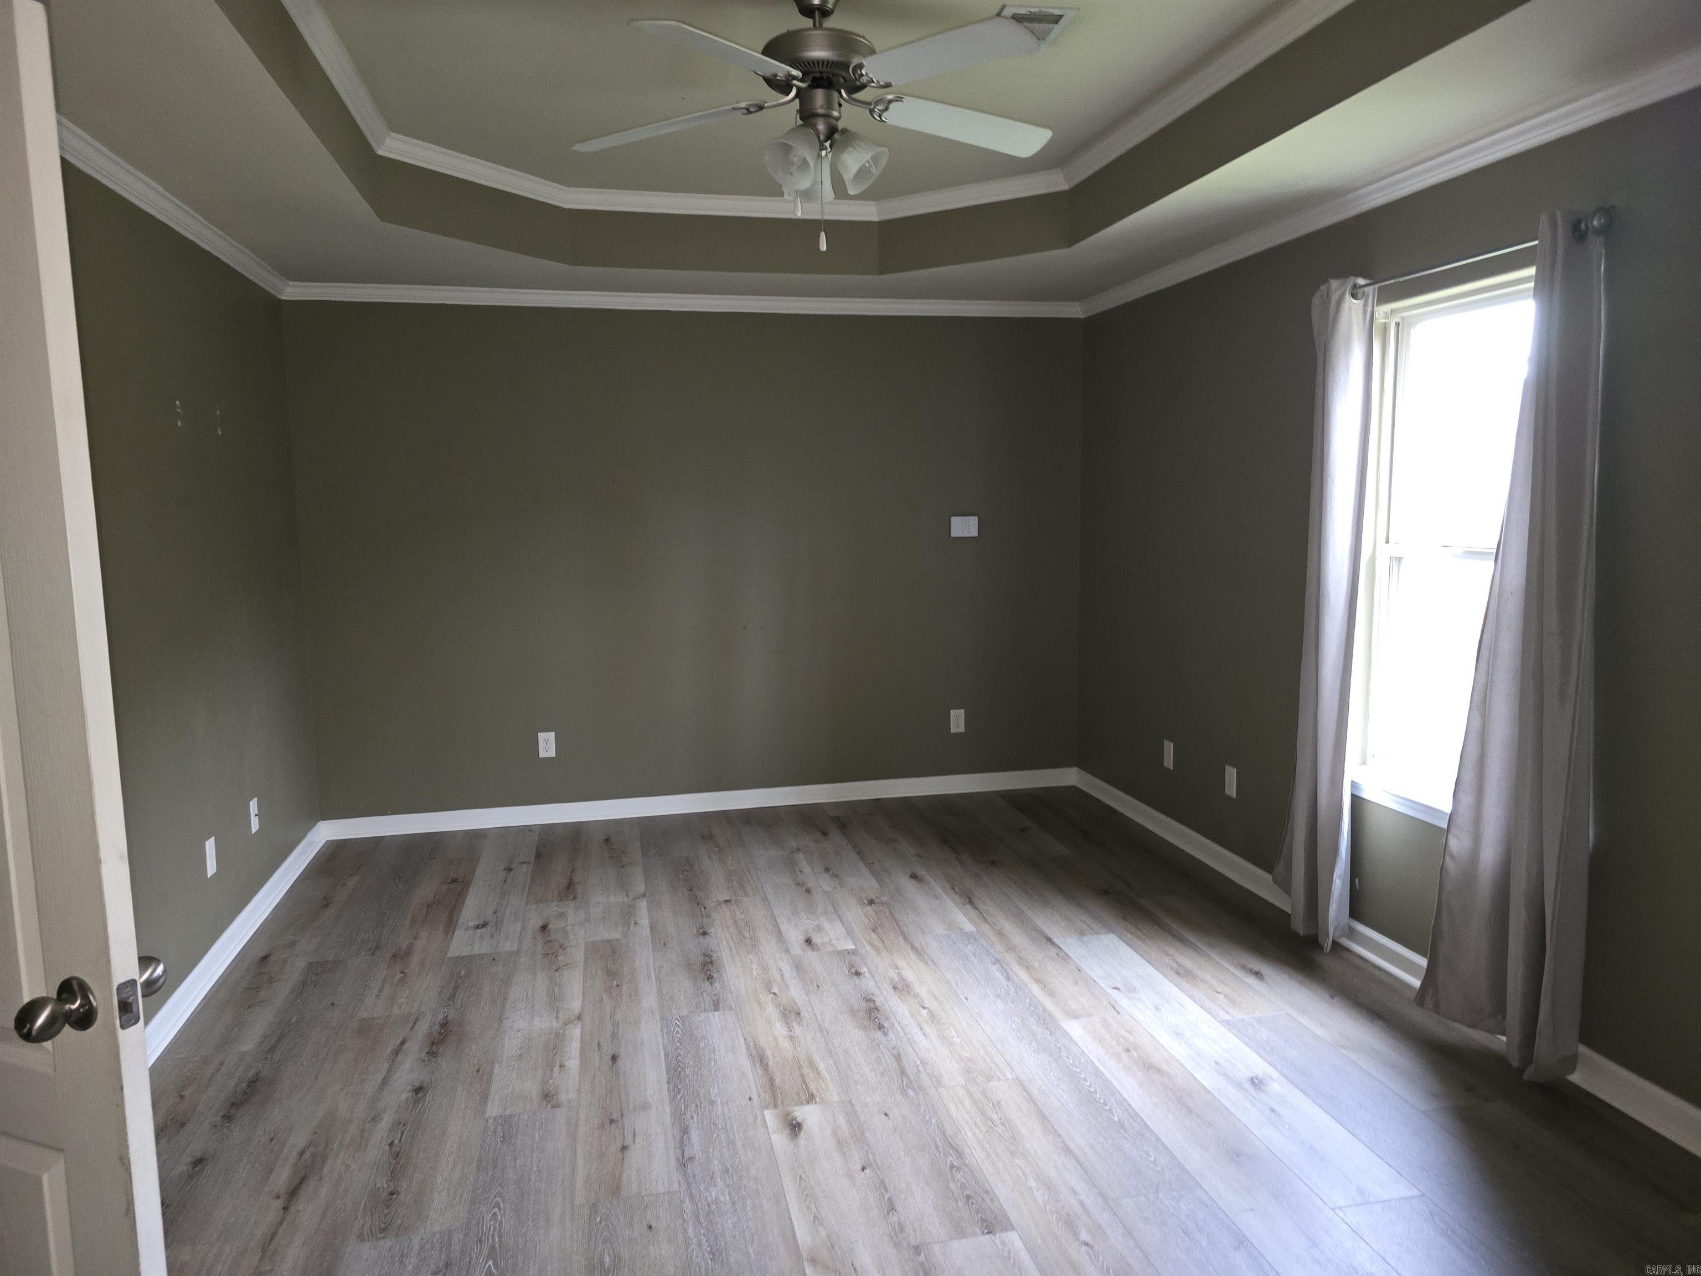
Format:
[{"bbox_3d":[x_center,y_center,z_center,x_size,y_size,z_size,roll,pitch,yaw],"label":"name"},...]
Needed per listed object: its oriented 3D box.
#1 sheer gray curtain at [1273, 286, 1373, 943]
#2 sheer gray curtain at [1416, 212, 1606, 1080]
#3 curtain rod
[{"bbox_3d":[1.542,-0.065,3.709,0.115,2.150,0.420,-2,7,-13],"label":"sheer gray curtain"},{"bbox_3d":[1.718,0.030,2.922,0.120,2.150,0.485,-2,7,-13],"label":"sheer gray curtain"},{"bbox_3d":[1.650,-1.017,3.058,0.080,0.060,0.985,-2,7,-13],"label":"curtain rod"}]

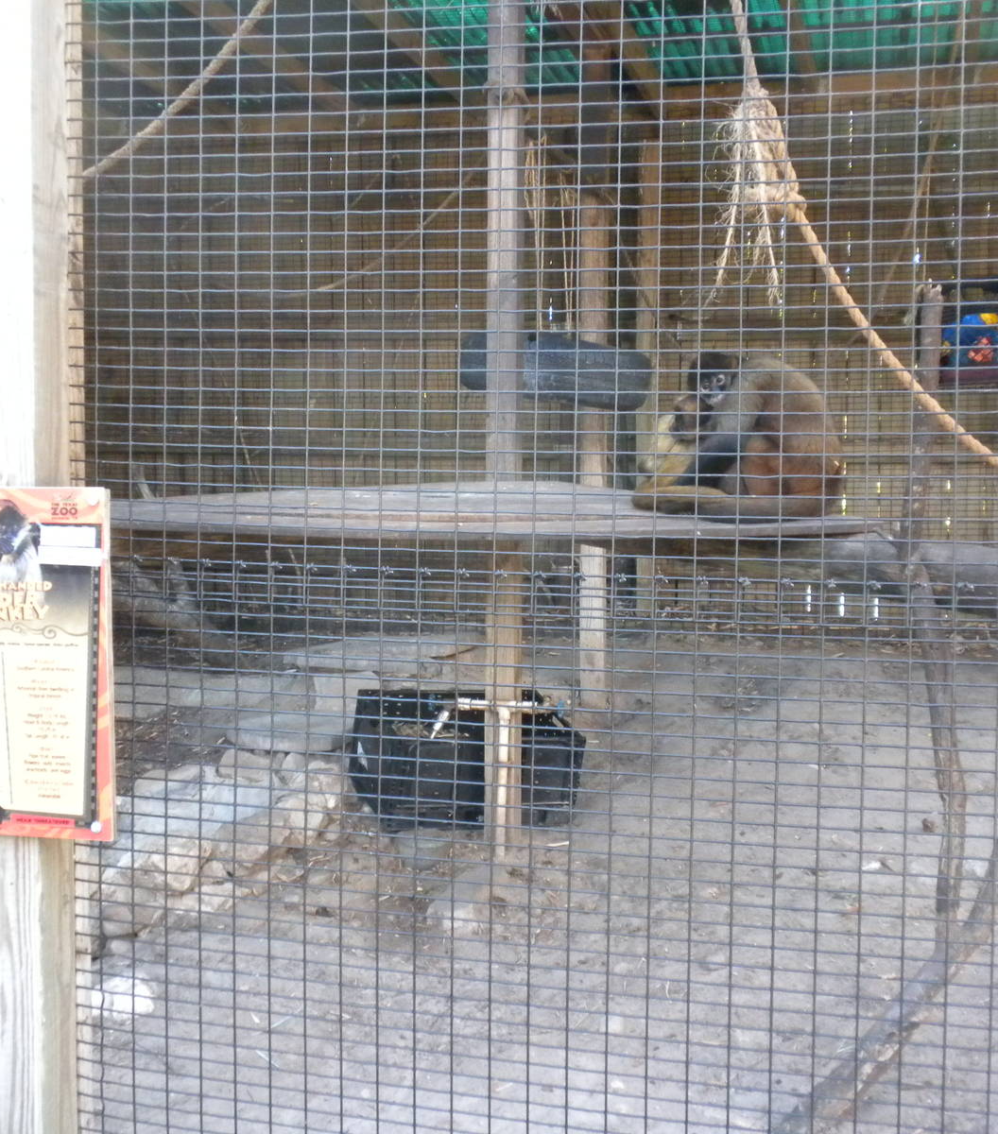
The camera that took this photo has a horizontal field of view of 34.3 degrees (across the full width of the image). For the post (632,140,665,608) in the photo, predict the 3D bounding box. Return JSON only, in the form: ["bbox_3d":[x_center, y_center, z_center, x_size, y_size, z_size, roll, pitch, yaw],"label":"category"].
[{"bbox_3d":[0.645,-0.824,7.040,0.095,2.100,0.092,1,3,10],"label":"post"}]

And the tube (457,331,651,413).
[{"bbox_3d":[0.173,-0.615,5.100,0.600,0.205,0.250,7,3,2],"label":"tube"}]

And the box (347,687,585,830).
[{"bbox_3d":[-0.107,0.570,4.880,0.590,0.275,0.410,2,12,-19],"label":"box"}]

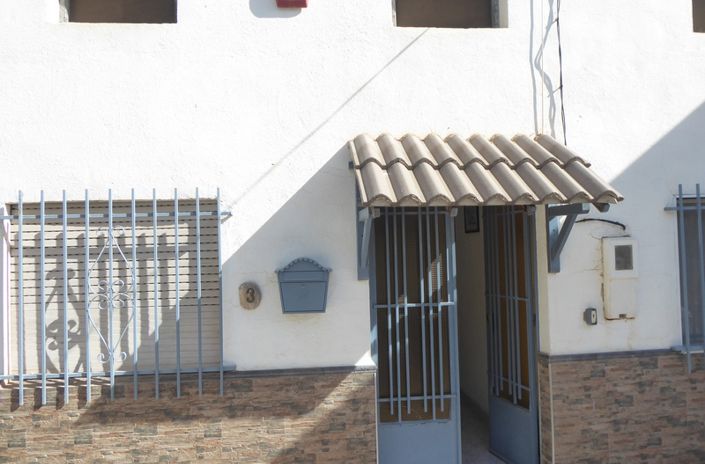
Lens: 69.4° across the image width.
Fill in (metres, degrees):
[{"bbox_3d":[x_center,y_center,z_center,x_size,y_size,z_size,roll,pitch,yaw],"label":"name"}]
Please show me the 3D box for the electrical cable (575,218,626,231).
[{"bbox_3d":[1.709,-0.050,3.507,0.381,0.087,0.040,-1,-2,-6],"label":"electrical cable"}]

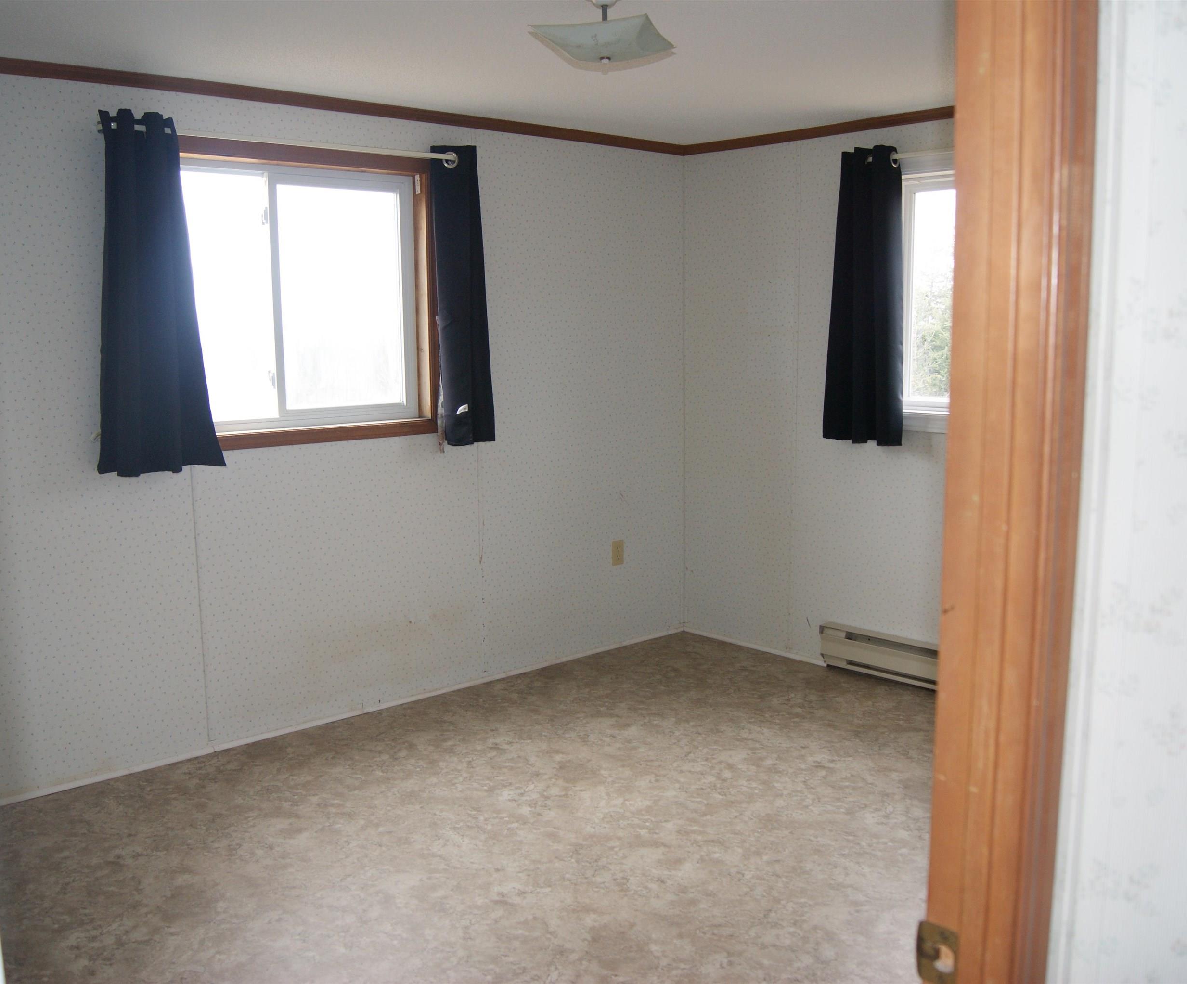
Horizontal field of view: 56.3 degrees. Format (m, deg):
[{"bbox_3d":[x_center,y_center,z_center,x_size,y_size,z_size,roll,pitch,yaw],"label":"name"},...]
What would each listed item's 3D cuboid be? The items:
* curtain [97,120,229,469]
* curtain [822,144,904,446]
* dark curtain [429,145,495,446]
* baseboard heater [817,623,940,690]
[{"bbox_3d":[-1.391,-0.635,3.586,0.400,1.150,0.100,-8,12,-41],"label":"curtain"},{"bbox_3d":[1.086,-0.781,4.448,0.100,1.165,0.360,-8,12,-41],"label":"curtain"},{"bbox_3d":[-0.501,-0.767,4.373,0.270,1.160,0.100,-8,12,-41],"label":"dark curtain"},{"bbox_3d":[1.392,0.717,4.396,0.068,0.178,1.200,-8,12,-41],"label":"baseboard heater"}]

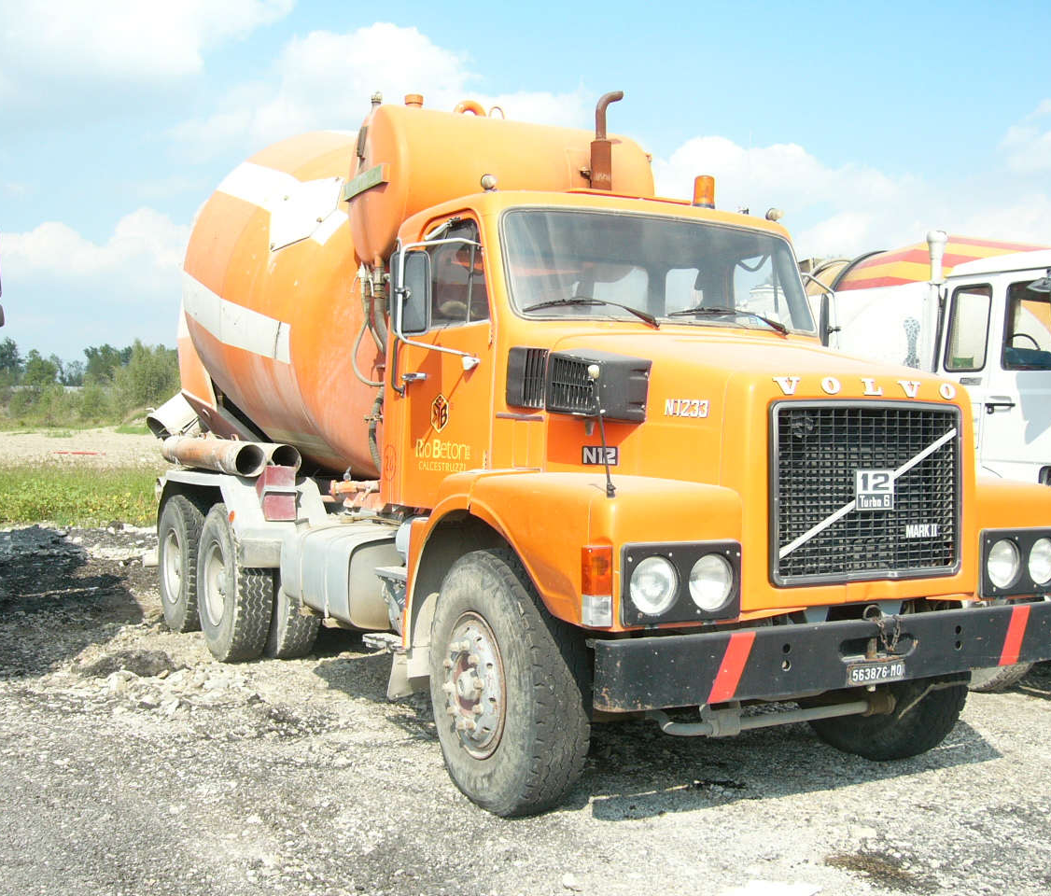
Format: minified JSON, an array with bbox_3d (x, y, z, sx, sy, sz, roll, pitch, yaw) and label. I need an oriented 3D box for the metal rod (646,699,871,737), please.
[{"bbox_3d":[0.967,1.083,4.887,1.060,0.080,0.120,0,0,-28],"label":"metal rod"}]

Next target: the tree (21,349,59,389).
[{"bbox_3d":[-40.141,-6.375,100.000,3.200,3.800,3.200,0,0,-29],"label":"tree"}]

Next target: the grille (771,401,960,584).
[{"bbox_3d":[1.265,0.162,4.494,0.950,0.665,0.080,0,0,-28],"label":"grille"}]

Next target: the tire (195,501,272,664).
[{"bbox_3d":[-2.039,0.939,8.469,0.280,1.080,1.080,0,0,-29],"label":"tire"}]

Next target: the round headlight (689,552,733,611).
[{"bbox_3d":[0.626,0.462,4.157,0.195,0.195,0.090,0,0,-28],"label":"round headlight"}]

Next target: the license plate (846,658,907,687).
[{"bbox_3d":[1.334,0.849,4.567,0.280,0.068,0.015,0,0,-29],"label":"license plate"}]

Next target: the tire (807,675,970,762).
[{"bbox_3d":[1.644,0.960,5.875,0.290,1.090,1.090,0,0,-28],"label":"tire"}]

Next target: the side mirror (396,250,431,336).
[{"bbox_3d":[-0.496,-0.675,5.260,0.185,0.370,0.065,0,0,-12],"label":"side mirror"}]

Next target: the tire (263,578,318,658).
[{"bbox_3d":[-1.749,0.940,8.627,0.280,1.080,1.080,0,0,-29],"label":"tire"}]

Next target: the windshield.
[{"bbox_3d":[0.689,-0.800,5.566,1.690,0.540,0.180,0,-18,-28],"label":"windshield"}]

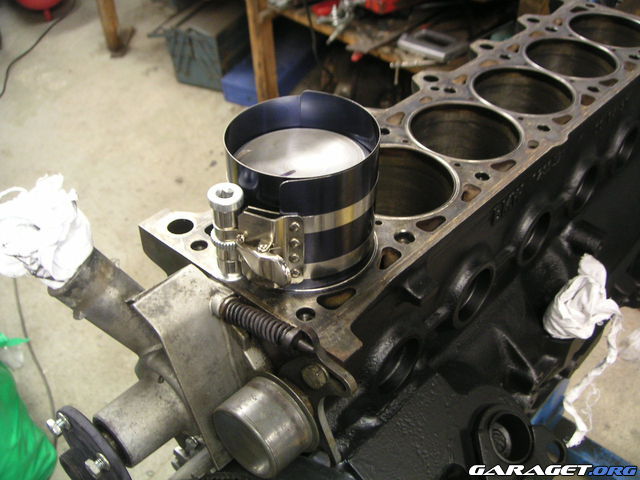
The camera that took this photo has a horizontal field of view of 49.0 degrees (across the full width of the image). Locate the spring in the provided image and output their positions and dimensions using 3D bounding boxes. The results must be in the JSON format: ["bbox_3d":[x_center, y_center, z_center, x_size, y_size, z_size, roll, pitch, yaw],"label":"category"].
[{"bbox_3d":[-0.034,0.045,0.381,0.048,0.013,0.013,18,43,25],"label":"spring"}]

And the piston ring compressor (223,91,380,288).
[{"bbox_3d":[-0.011,-0.026,0.400,0.086,0.078,0.096,15,42,18],"label":"piston ring compressor"}]

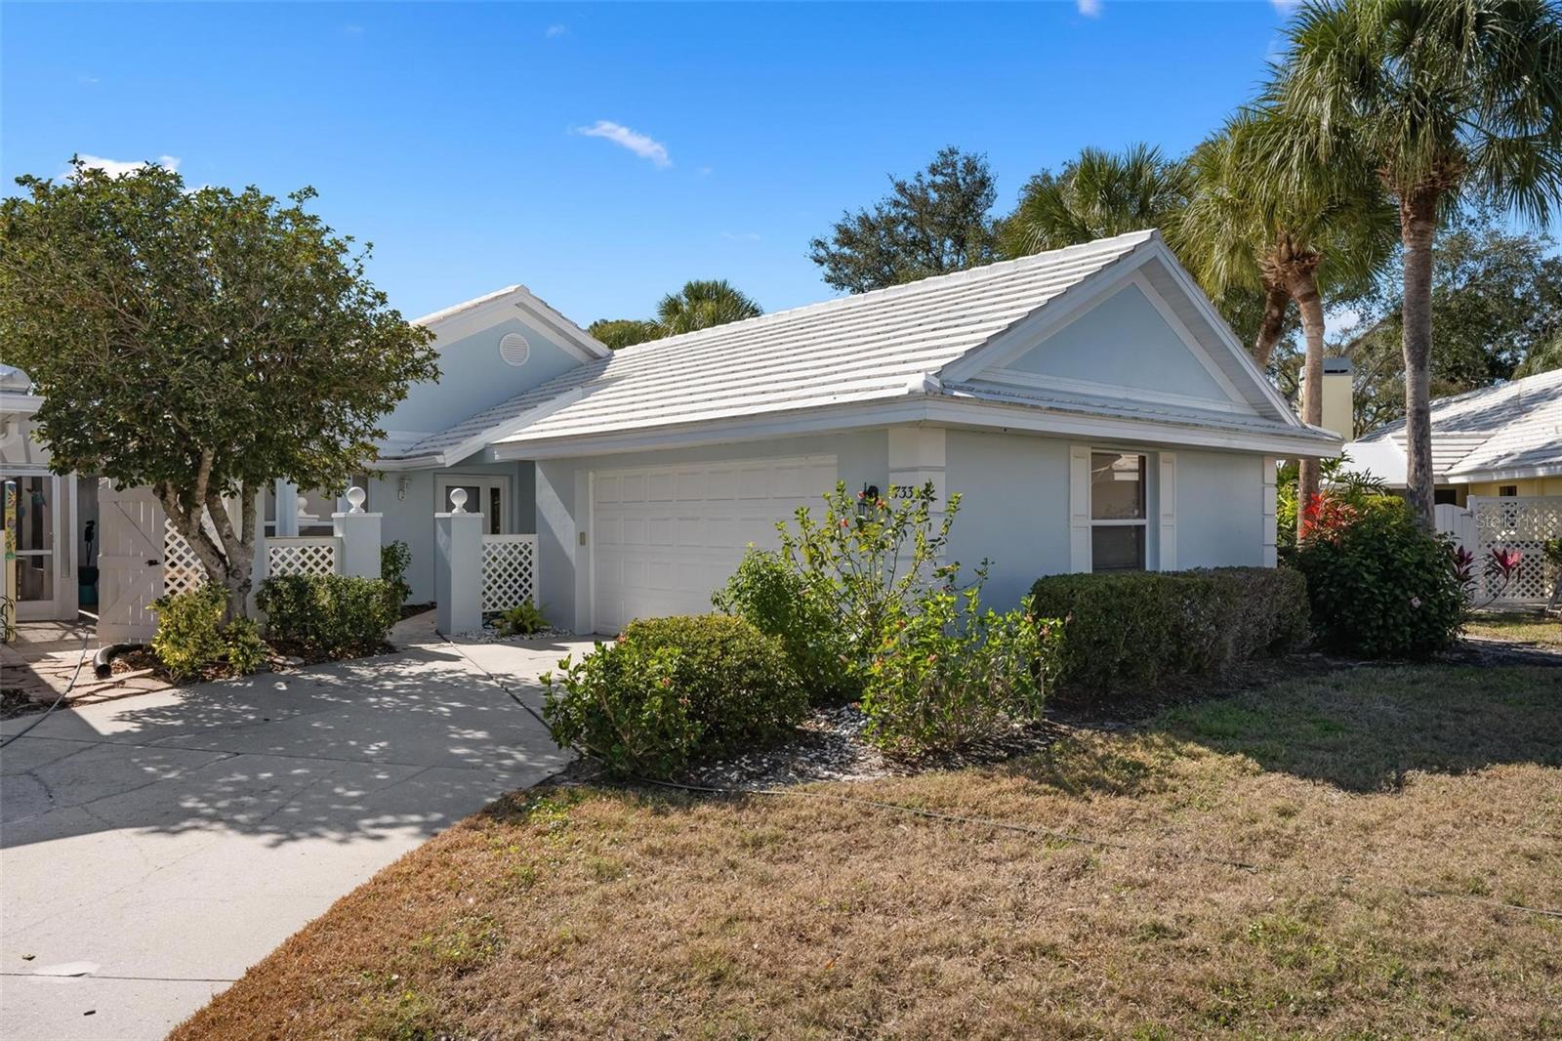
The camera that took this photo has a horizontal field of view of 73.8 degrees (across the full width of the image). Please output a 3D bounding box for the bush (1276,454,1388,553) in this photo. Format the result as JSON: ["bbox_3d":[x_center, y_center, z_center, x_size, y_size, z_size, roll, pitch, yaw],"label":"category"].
[{"bbox_3d":[8.311,0.298,15.701,1.600,2.530,1.600,0,0,-42],"label":"bush"}]

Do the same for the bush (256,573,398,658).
[{"bbox_3d":[-5.298,1.101,12.345,1.750,0.920,0.800,0,0,-42],"label":"bush"}]

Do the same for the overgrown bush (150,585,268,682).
[{"bbox_3d":[-5.982,1.129,10.904,1.000,0.880,1.000,0,0,-42],"label":"overgrown bush"}]

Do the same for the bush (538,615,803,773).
[{"bbox_3d":[-0.693,1.164,7.306,1.750,0.870,1.150,0,0,-42],"label":"bush"}]

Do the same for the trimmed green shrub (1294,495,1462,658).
[{"bbox_3d":[7.417,0.641,13.002,1.900,1.870,1.700,0,0,-42],"label":"trimmed green shrub"}]

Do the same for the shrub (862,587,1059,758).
[{"bbox_3d":[1.355,1.033,8.087,1.650,1.130,0.800,0,0,-42],"label":"shrub"}]

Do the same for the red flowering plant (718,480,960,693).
[{"bbox_3d":[0.494,0.628,9.022,1.400,1.880,1.500,0,0,-42],"label":"red flowering plant"}]

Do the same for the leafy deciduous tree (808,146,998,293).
[{"bbox_3d":[3.692,-4.515,29.985,6.000,12.200,6.000,0,0,-42],"label":"leafy deciduous tree"}]

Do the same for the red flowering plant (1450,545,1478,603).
[{"bbox_3d":[10.761,0.951,16.403,0.450,1.100,0.450,0,0,-42],"label":"red flowering plant"}]

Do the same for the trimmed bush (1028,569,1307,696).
[{"bbox_3d":[4.335,1.079,11.433,4.750,0.990,0.750,0,0,-42],"label":"trimmed bush"}]

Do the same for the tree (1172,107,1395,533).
[{"bbox_3d":[8.307,-2.616,17.191,3.500,8.350,3.500,0,0,-42],"label":"tree"}]

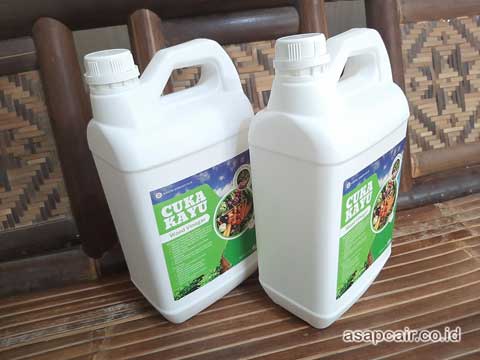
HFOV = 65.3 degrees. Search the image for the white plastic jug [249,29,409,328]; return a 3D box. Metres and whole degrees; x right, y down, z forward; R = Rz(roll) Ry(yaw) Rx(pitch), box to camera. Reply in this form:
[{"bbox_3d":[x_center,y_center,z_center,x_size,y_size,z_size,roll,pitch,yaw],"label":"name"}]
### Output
[{"bbox_3d":[0.106,-0.007,0.443,0.119,0.325,0.177,22,40,39],"label":"white plastic jug"}]

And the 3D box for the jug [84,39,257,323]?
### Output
[{"bbox_3d":[-0.068,-0.001,0.463,0.177,0.325,0.119,-26,35,-32],"label":"jug"}]

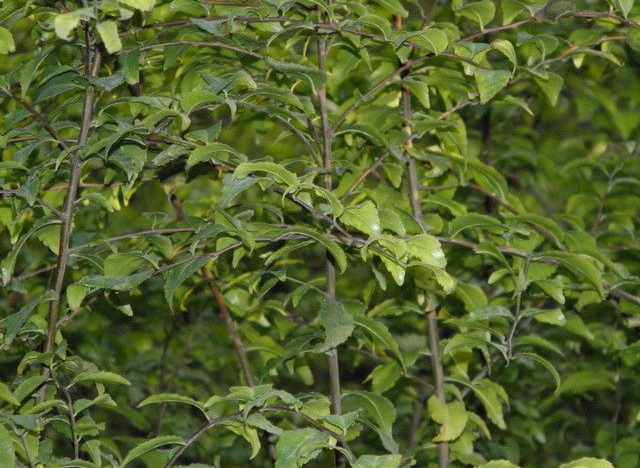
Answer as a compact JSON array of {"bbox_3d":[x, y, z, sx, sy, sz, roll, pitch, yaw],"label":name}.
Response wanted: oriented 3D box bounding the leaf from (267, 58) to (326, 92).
[{"bbox_3d":[-0.023,-0.155,4.150,0.061,0.020,0.027,22,0,0],"label":"leaf"}]

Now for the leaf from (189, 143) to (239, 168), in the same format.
[{"bbox_3d":[-0.105,-0.078,4.200,0.052,0.026,0.030,0,3,0],"label":"leaf"}]

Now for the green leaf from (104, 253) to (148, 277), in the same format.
[{"bbox_3d":[-0.196,0.031,4.250,0.044,0.024,0.026,0,0,0],"label":"green leaf"}]

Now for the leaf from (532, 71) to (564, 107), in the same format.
[{"bbox_3d":[0.232,-0.148,4.300,0.033,0.037,0.027,0,3,0],"label":"leaf"}]

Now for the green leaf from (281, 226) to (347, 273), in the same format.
[{"bbox_3d":[-0.006,0.015,4.150,0.071,0.035,0.028,20,0,0],"label":"green leaf"}]

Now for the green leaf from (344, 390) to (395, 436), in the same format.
[{"bbox_3d":[0.052,0.178,4.250,0.062,0.032,0.032,38,0,0],"label":"green leaf"}]

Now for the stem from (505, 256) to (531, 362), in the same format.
[{"bbox_3d":[0.198,0.076,4.250,0.011,0.107,0.011,11,0,0],"label":"stem"}]

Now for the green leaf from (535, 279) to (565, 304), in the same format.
[{"bbox_3d":[0.230,0.058,4.250,0.030,0.026,0.030,0,3,0],"label":"green leaf"}]

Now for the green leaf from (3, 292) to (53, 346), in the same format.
[{"bbox_3d":[-0.286,0.083,4.150,0.051,0.055,0.033,0,3,0],"label":"green leaf"}]

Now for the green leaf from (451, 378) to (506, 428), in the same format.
[{"bbox_3d":[0.164,0.170,4.300,0.071,0.024,0.030,44,0,0],"label":"green leaf"}]

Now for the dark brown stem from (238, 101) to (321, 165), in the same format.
[{"bbox_3d":[-0.041,-0.103,4.300,0.083,0.065,0.035,0,3,0],"label":"dark brown stem"}]

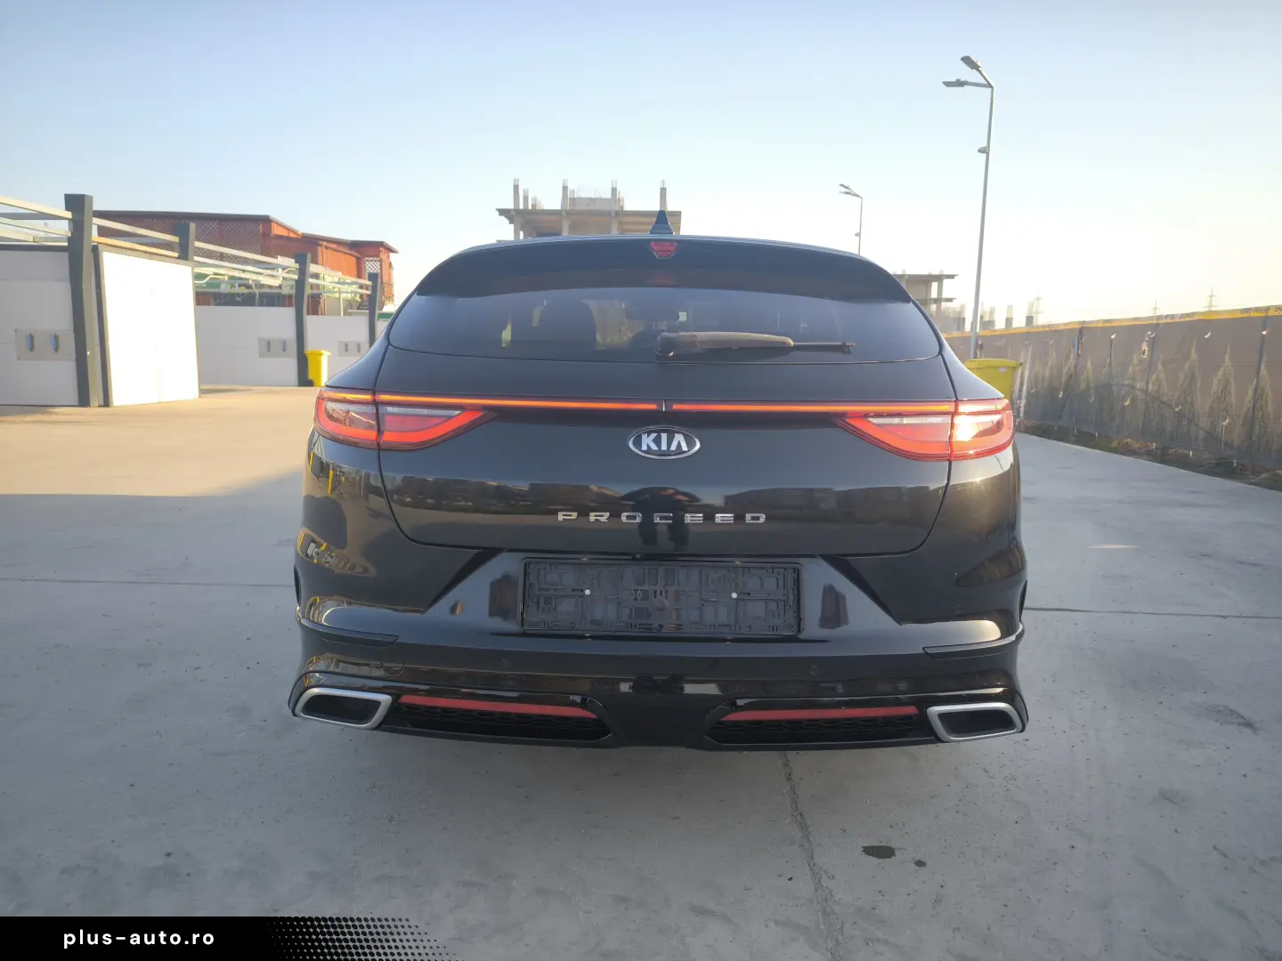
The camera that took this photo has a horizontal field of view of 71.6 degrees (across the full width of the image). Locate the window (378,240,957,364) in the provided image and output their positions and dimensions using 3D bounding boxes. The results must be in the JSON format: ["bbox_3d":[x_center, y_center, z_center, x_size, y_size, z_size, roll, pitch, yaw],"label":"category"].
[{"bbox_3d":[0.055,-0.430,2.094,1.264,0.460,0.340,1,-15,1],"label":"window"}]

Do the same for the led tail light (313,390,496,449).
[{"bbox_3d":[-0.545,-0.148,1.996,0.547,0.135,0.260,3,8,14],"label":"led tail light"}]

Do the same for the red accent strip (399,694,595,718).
[{"bbox_3d":[-0.296,0.462,1.819,0.412,0.020,0.035,2,8,6],"label":"red accent strip"}]

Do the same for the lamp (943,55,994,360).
[{"bbox_3d":[5.770,-4.213,16.117,0.900,6.183,1.550,2,8,4],"label":"lamp"}]

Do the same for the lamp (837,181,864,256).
[{"bbox_3d":[5.134,-4.646,22.168,0.750,5.300,1.300,1,8,1],"label":"lamp"}]

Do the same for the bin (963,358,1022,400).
[{"bbox_3d":[4.707,-1.069,11.872,0.700,1.080,0.570,0,8,-7],"label":"bin"}]

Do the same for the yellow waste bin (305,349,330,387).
[{"bbox_3d":[-9.194,-3.186,25.326,0.580,1.060,0.500,2,8,5],"label":"yellow waste bin"}]

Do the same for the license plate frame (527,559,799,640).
[{"bbox_3d":[0.039,0.223,1.680,0.530,0.141,0.025,1,3,0],"label":"license plate frame"}]

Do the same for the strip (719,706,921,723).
[{"bbox_3d":[0.369,0.479,1.819,0.424,0.020,0.035,0,8,-6],"label":"strip"}]

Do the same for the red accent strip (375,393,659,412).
[{"bbox_3d":[-0.265,-0.161,1.799,0.613,0.028,0.075,2,8,8],"label":"red accent strip"}]

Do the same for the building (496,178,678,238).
[{"bbox_3d":[-5.082,-21.193,94.089,18.000,17.600,16.000,1,8,1],"label":"building"}]

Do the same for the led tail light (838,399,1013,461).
[{"bbox_3d":[0.594,-0.110,1.856,0.410,0.125,0.160,-1,8,-13],"label":"led tail light"}]

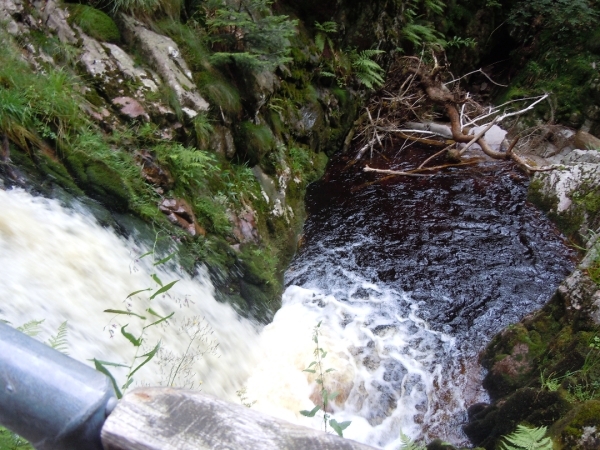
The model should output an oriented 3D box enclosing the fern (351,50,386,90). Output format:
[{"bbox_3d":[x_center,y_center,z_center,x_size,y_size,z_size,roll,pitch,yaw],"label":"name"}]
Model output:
[{"bbox_3d":[1.163,-2.658,8.830,0.560,0.540,0.550,11,34,17],"label":"fern"}]

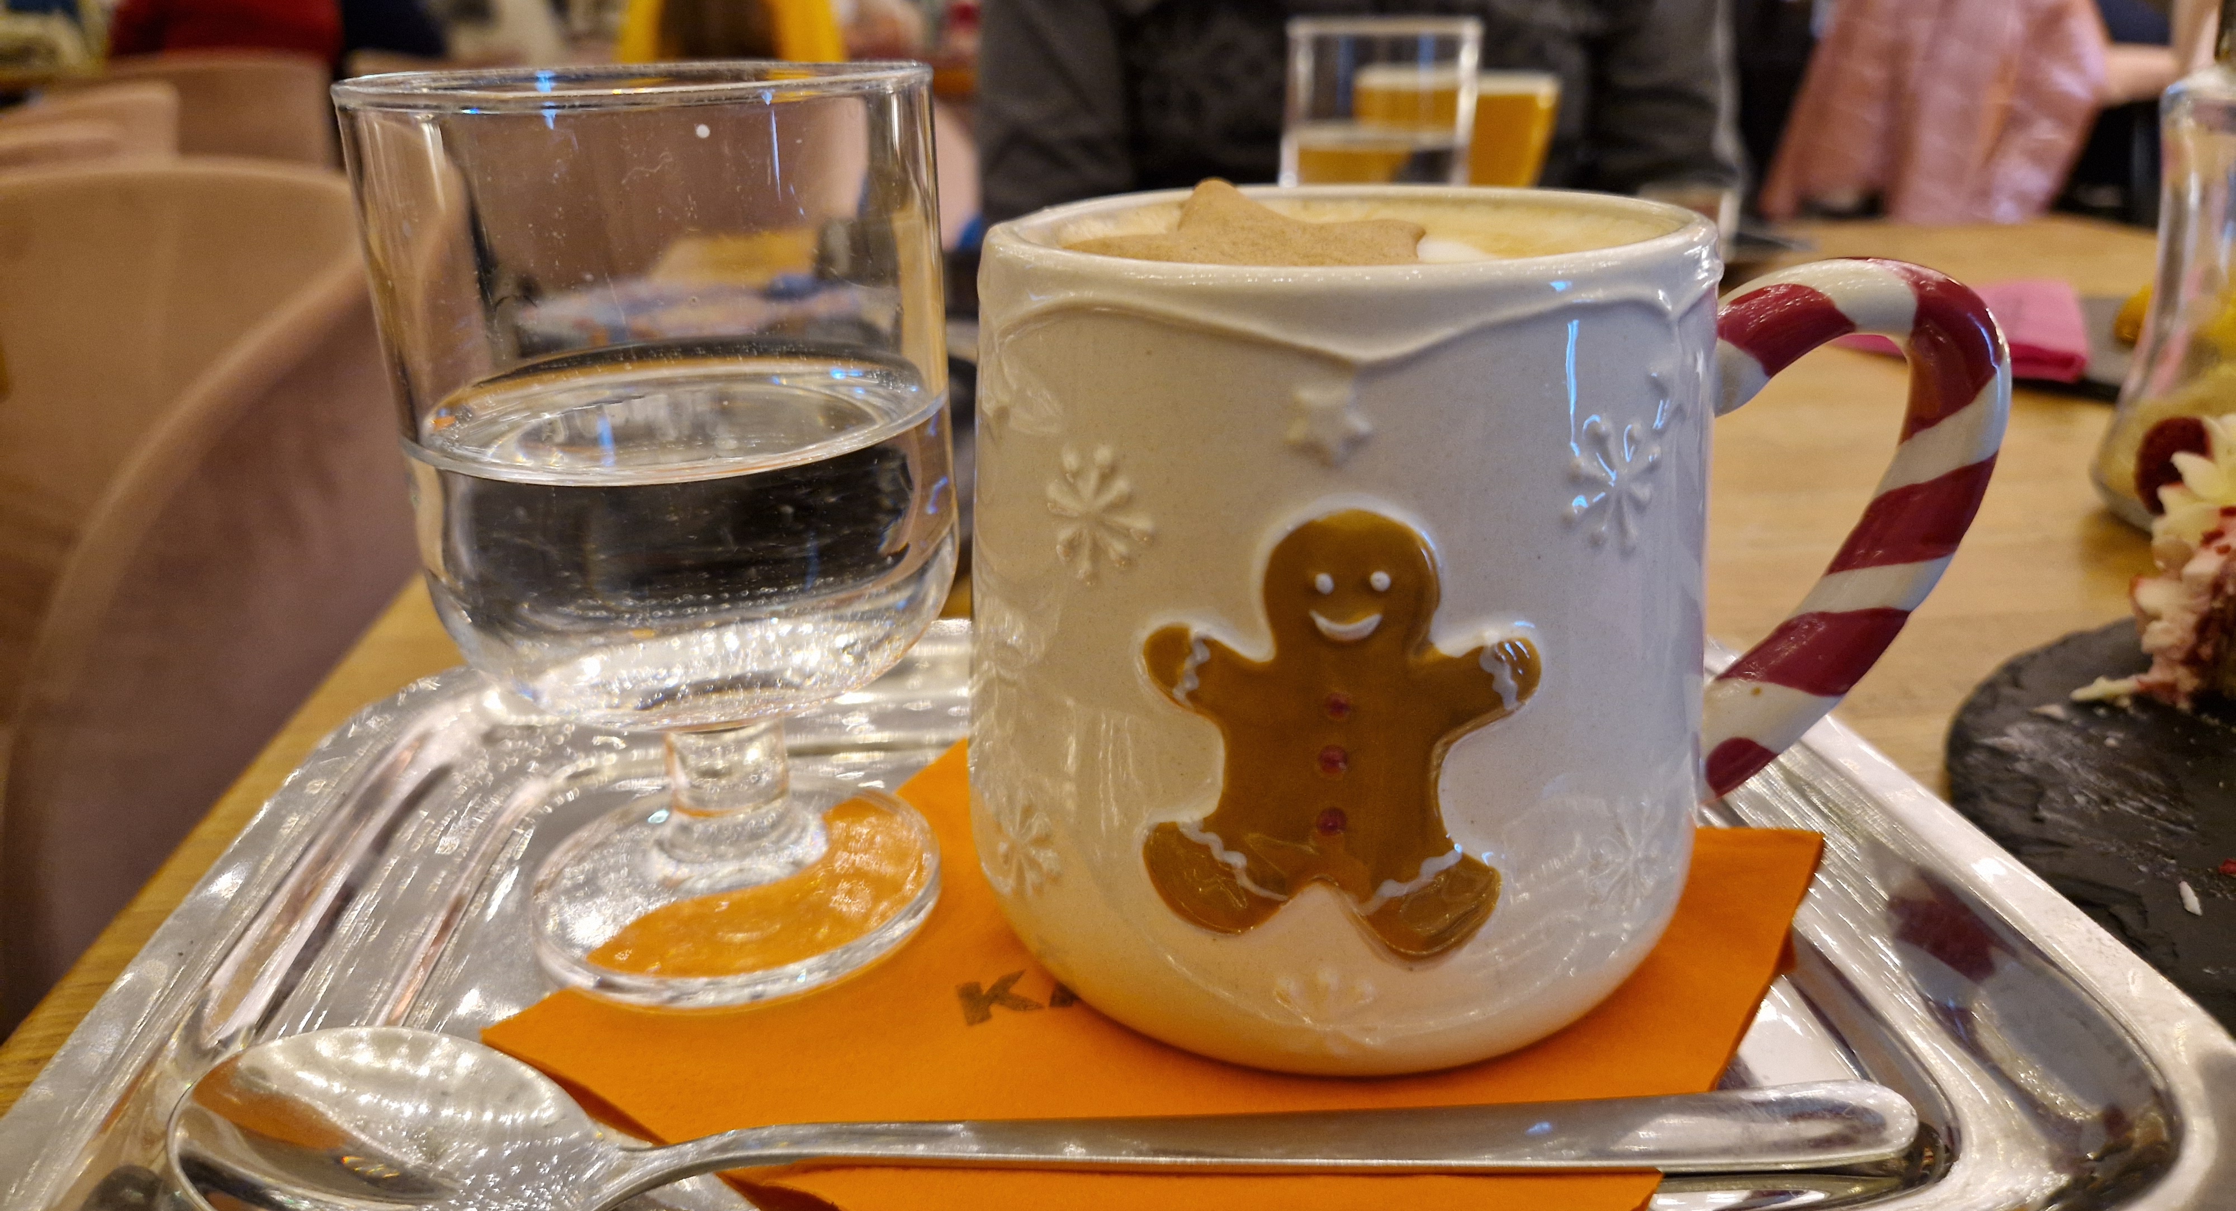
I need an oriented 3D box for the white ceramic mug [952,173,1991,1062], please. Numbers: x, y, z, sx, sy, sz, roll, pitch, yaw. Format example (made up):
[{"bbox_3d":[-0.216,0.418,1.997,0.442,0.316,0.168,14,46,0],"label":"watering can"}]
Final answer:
[{"bbox_3d":[0.040,-0.002,0.181,0.119,0.088,0.091,2,22,8],"label":"white ceramic mug"}]

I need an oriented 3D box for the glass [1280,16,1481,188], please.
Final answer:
[{"bbox_3d":[0.099,-0.164,0.569,0.071,0.108,0.071,-1,22,0],"label":"glass"}]

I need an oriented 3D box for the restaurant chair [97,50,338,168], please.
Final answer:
[{"bbox_3d":[-1.704,-0.704,3.057,0.510,0.810,0.550,-9,23,-18],"label":"restaurant chair"}]

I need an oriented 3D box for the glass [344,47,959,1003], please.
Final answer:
[{"bbox_3d":[-0.052,-0.010,0.186,0.063,0.106,0.063,-1,22,0],"label":"glass"}]

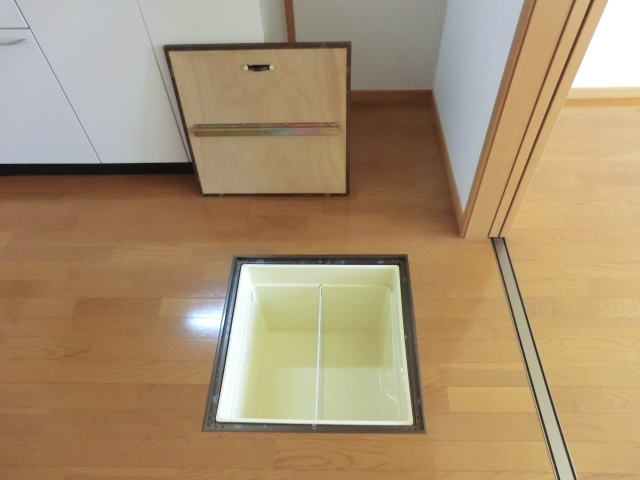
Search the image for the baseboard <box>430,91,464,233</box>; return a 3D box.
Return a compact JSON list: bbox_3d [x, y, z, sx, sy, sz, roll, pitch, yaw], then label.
[{"bbox_3d":[0.539,-0.379,1.908,0.013,0.062,0.874,0,49,3],"label":"baseboard"}]

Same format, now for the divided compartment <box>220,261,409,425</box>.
[{"bbox_3d":[0.000,0.440,1.591,0.572,0.420,0.568,0,49,3],"label":"divided compartment"}]

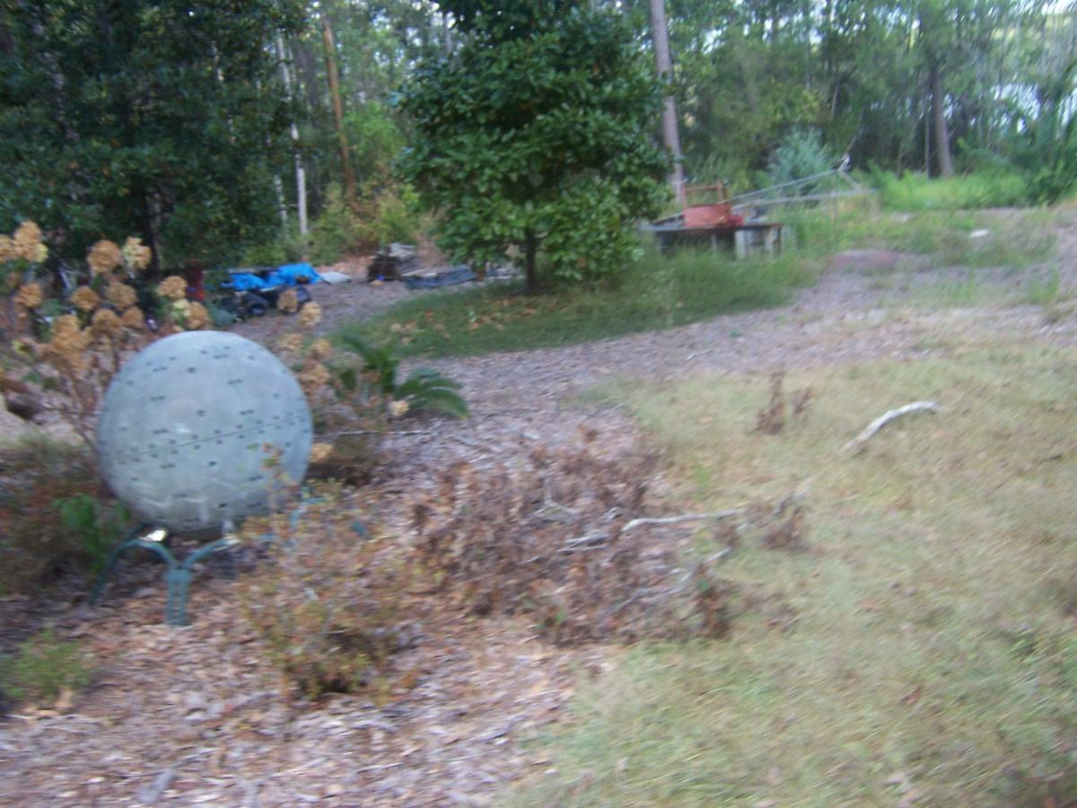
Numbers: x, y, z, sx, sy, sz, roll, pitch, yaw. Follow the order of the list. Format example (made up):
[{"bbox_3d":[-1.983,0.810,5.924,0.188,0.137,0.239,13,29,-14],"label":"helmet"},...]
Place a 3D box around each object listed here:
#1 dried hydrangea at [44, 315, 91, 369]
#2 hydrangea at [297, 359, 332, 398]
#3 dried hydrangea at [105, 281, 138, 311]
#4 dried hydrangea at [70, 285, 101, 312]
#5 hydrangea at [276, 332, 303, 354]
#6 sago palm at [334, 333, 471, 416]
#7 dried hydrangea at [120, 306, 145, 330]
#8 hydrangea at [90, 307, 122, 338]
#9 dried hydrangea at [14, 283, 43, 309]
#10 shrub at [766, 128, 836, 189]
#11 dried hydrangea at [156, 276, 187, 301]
[{"bbox_3d":[-2.113,-0.275,4.600,0.205,0.242,0.222,-13,15,-24],"label":"dried hydrangea"},{"bbox_3d":[-1.051,-0.120,4.800,0.156,0.171,0.163,-9,14,-12],"label":"hydrangea"},{"bbox_3d":[-1.786,-0.463,4.400,0.136,0.127,0.131,-6,14,0],"label":"dried hydrangea"},{"bbox_3d":[-1.940,-0.452,4.400,0.119,0.120,0.120,-6,14,0],"label":"dried hydrangea"},{"bbox_3d":[-1.201,-0.292,4.950,0.136,0.101,0.118,-10,14,-13],"label":"hydrangea"},{"bbox_3d":[-0.805,-0.149,6.000,0.780,0.500,0.750,-5,14,0],"label":"sago palm"},{"bbox_3d":[-1.752,-0.371,4.450,0.109,0.106,0.107,-6,14,0],"label":"dried hydrangea"},{"bbox_3d":[-1.999,-0.376,4.750,0.146,0.137,0.141,-12,15,-22],"label":"hydrangea"},{"bbox_3d":[-2.381,-0.506,4.800,0.132,0.122,0.126,-13,15,-25],"label":"dried hydrangea"},{"bbox_3d":[4.722,-4.322,18.500,1.214,1.248,1.214,-6,14,0],"label":"shrub"},{"bbox_3d":[-1.750,-0.555,4.900,0.143,0.116,0.129,-11,14,-18],"label":"dried hydrangea"}]

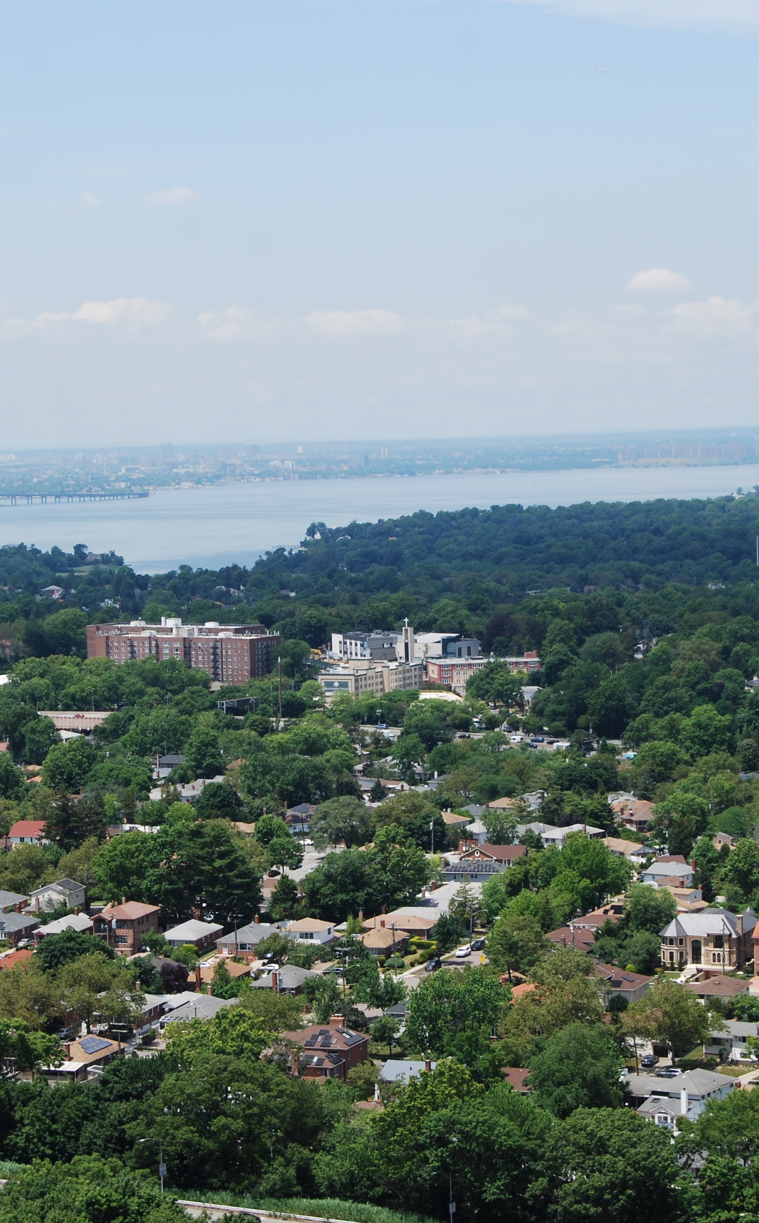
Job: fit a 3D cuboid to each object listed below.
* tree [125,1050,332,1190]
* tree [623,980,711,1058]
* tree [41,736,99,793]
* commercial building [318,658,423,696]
[{"bbox_3d":[-19.720,65.740,391.910,26.640,18.480,22.640,-2,3,-3],"label":"tree"},{"bbox_3d":[49.240,70.070,521.040,15.140,14.170,14.380,-1,3,5],"label":"tree"},{"bbox_3d":[-89.800,44.880,883.230,17.380,17.010,16.510,-2,3,-6],"label":"tree"},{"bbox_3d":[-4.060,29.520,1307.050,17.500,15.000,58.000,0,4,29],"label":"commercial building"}]

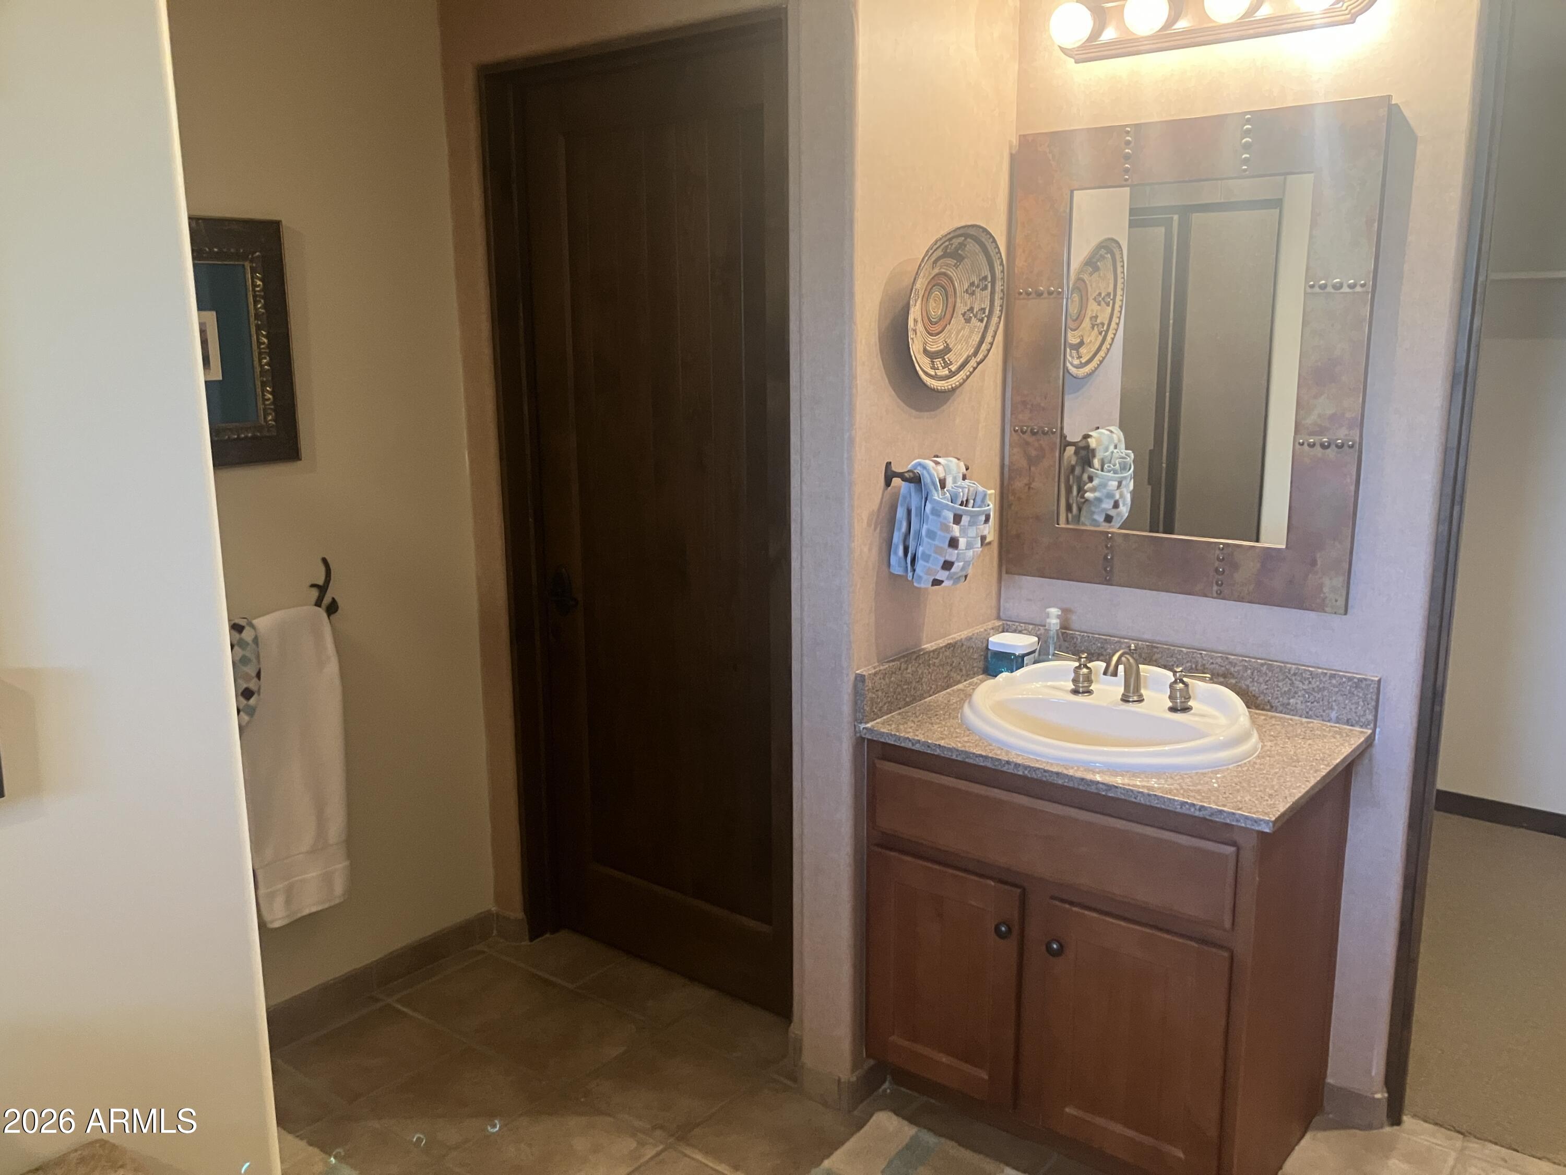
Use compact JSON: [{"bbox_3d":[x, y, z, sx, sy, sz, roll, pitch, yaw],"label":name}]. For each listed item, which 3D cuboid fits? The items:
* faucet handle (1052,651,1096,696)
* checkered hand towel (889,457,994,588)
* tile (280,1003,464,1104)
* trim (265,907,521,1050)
[{"bbox_3d":[0.595,0.172,2.587,0.088,0.082,0.050,9,15,38],"label":"faucet handle"},{"bbox_3d":[0.310,-0.135,2.456,0.126,0.235,0.205,9,15,38],"label":"checkered hand towel"},{"bbox_3d":[-0.918,1.034,2.823,0.293,0.010,0.290,9,15,38],"label":"tile"},{"bbox_3d":[-1.014,0.946,3.009,0.015,0.080,0.830,8,14,38],"label":"trim"}]

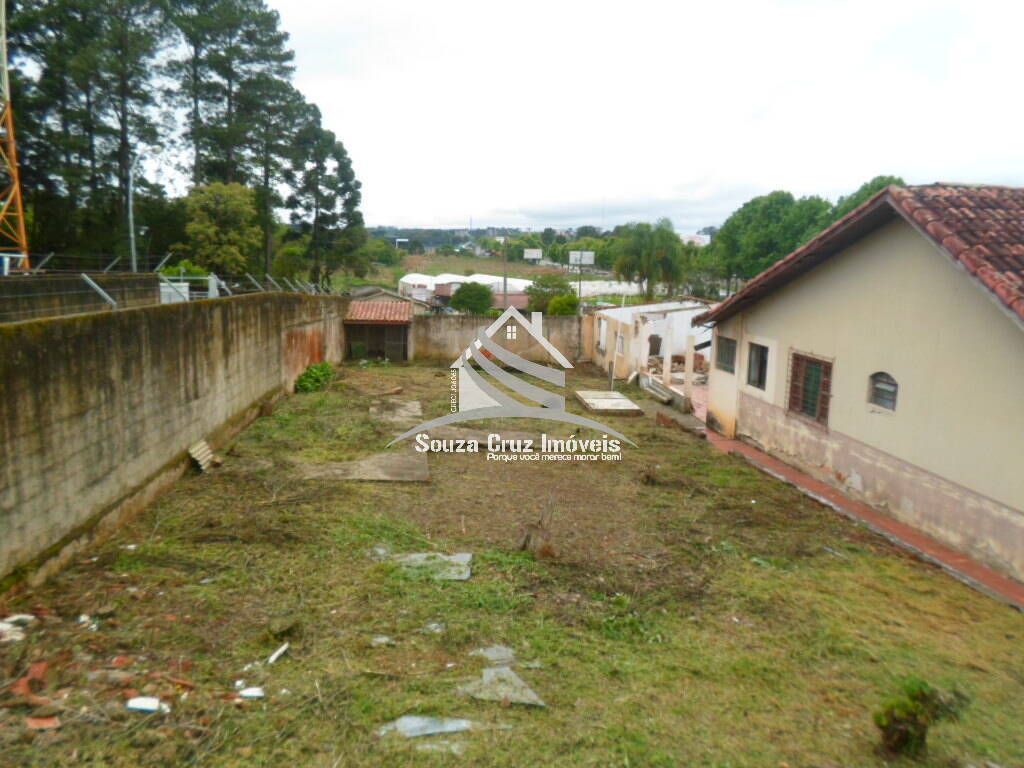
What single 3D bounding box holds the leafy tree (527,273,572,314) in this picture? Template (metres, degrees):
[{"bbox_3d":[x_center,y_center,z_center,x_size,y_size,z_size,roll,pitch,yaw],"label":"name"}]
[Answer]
[{"bbox_3d":[2.125,-4.976,42.691,2.750,2.889,2.750,2,9,3],"label":"leafy tree"}]

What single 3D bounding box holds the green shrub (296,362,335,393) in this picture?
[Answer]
[{"bbox_3d":[-4.549,-0.160,17.142,0.750,0.560,0.850,0,10,-4],"label":"green shrub"}]

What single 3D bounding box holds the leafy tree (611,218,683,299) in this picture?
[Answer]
[{"bbox_3d":[14.550,-13.469,80.000,7.789,8.871,7.789,-1,10,-5],"label":"leafy tree"}]

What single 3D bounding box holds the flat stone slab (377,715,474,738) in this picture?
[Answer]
[{"bbox_3d":[-0.641,2.538,5.455,0.681,0.040,0.262,-1,9,-5],"label":"flat stone slab"}]

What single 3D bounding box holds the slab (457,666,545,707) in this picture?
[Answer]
[{"bbox_3d":[-0.073,2.275,5.571,0.650,0.050,0.450,-1,10,-8],"label":"slab"}]

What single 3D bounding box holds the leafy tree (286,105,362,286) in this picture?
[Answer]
[{"bbox_3d":[-20.284,-20.338,80.000,8.222,19.797,8.222,-1,10,-5],"label":"leafy tree"}]

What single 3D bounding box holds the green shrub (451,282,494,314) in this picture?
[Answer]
[{"bbox_3d":[-2.350,-4.849,44.000,2.618,2.380,2.618,-1,10,-5],"label":"green shrub"}]

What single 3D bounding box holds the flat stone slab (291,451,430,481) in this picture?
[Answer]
[{"bbox_3d":[-2.302,1.361,11.867,1.950,0.090,1.700,0,9,-6],"label":"flat stone slab"}]

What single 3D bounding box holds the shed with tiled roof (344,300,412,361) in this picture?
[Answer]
[{"bbox_3d":[-5.181,-2.139,28.994,2.523,2.150,2.100,-1,10,-5],"label":"shed with tiled roof"}]

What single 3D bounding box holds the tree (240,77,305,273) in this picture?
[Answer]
[{"bbox_3d":[-18.784,-16.039,58.000,5.000,16.000,4.800,-3,11,-18],"label":"tree"}]

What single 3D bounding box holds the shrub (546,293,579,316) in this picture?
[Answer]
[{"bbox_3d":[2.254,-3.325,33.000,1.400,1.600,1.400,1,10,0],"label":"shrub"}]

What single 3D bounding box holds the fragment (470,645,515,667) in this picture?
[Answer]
[{"bbox_3d":[-0.166,2.385,6.460,0.411,0.040,0.351,0,9,0],"label":"fragment"}]

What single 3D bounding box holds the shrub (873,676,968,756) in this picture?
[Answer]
[{"bbox_3d":[2.807,2.317,5.157,0.560,0.400,0.460,6,12,29],"label":"shrub"}]

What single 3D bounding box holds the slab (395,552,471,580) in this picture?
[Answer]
[{"bbox_3d":[-0.829,1.865,7.561,0.820,0.050,0.660,0,10,-2],"label":"slab"}]

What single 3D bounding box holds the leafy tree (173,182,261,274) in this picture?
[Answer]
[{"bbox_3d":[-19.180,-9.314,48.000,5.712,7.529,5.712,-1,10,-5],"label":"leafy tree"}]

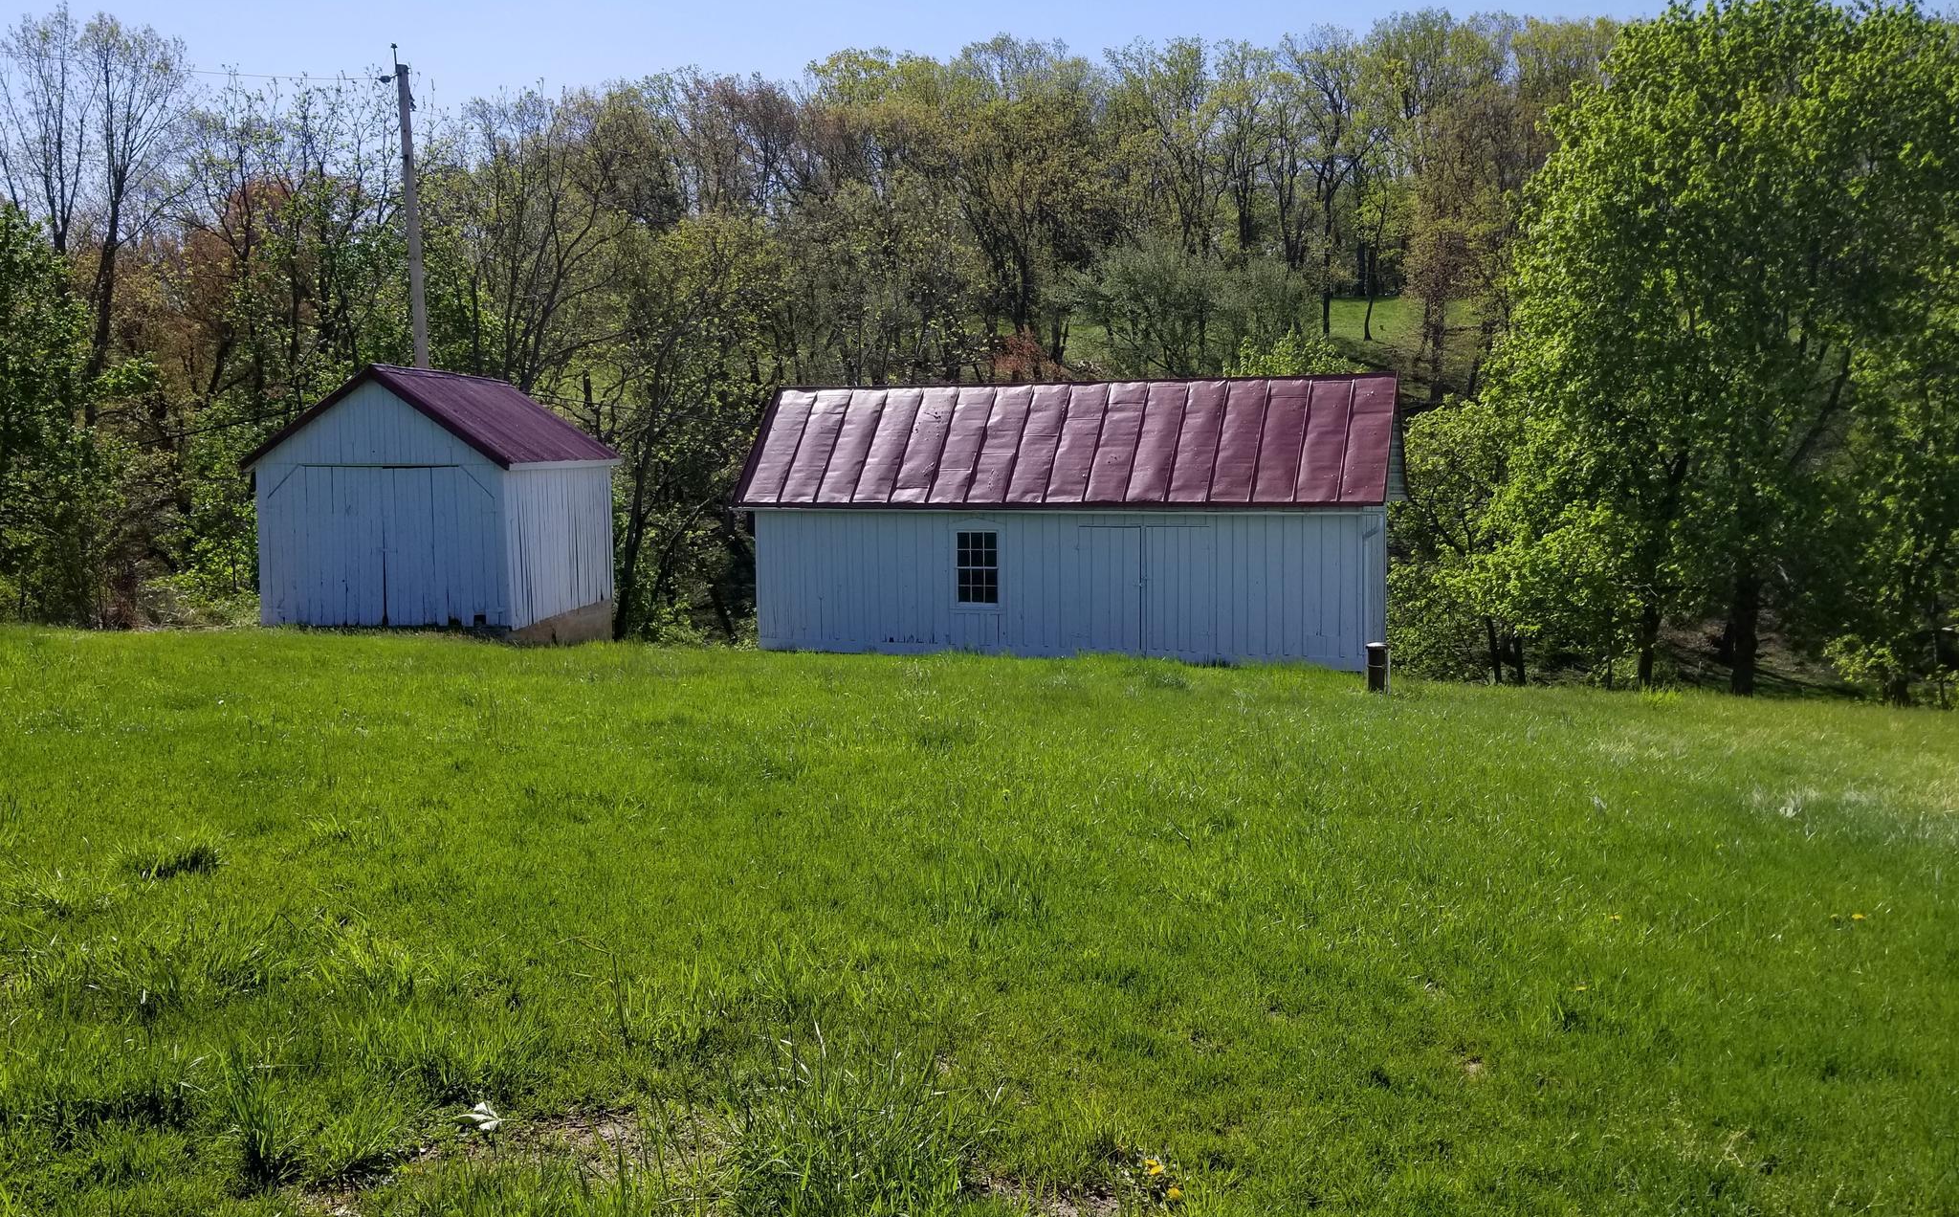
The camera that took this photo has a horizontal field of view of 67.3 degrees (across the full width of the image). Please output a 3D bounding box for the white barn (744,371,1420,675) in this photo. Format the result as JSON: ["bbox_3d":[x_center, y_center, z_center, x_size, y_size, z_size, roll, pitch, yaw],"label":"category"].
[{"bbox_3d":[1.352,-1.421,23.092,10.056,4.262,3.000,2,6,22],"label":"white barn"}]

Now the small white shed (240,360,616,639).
[{"bbox_3d":[-8.955,-1.723,24.947,4.196,4.412,5.188,0,6,4],"label":"small white shed"}]

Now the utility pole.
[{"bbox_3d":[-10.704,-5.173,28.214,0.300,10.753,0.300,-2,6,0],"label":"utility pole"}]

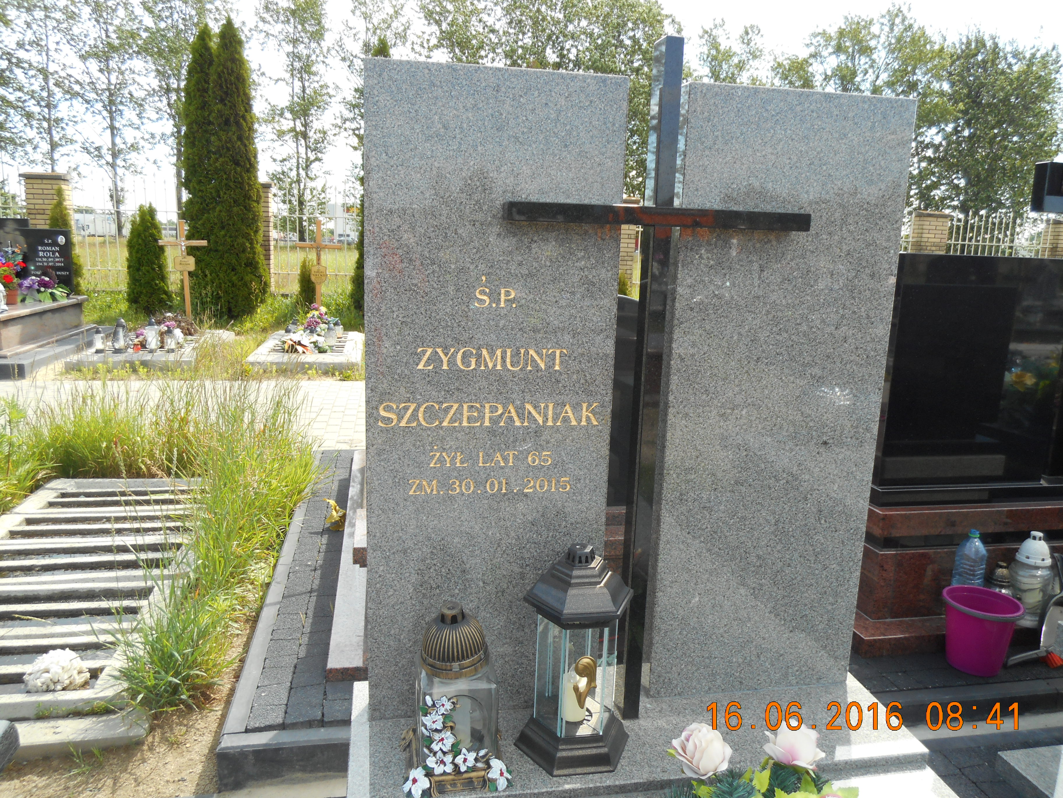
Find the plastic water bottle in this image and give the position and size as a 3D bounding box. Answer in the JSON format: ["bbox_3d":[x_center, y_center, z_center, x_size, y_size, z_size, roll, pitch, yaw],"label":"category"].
[{"bbox_3d":[1.405,0.566,2.470,0.092,0.320,0.092,-1,11,-11],"label":"plastic water bottle"}]

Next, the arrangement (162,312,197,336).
[{"bbox_3d":[-4.175,-0.905,9.155,0.420,0.270,0.340,0,11,-10],"label":"arrangement"}]

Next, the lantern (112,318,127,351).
[{"bbox_3d":[-4.119,-0.649,7.676,0.130,0.325,0.130,0,11,-10],"label":"lantern"}]

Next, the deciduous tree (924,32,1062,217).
[{"bbox_3d":[17.272,-9.529,29.196,4.700,8.600,4.700,-1,11,-11],"label":"deciduous tree"}]

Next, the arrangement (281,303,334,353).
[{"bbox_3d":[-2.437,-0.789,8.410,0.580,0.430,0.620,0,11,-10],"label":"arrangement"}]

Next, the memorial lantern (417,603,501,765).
[{"bbox_3d":[-0.143,0.532,1.426,0.154,0.321,0.149,0,11,-10],"label":"memorial lantern"}]

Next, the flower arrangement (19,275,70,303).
[{"bbox_3d":[-4.565,-1.061,7.177,0.420,0.250,0.300,-1,11,-11],"label":"flower arrangement"}]

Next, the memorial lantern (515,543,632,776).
[{"bbox_3d":[0.079,0.434,1.351,0.211,0.370,0.187,0,11,-9],"label":"memorial lantern"}]

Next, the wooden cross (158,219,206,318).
[{"bbox_3d":[-3.969,-1.470,8.790,0.510,1.180,0.060,-1,11,-11],"label":"wooden cross"}]

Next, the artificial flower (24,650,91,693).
[{"bbox_3d":[-1.490,0.860,2.407,0.175,0.130,0.165,0,11,-10],"label":"artificial flower"}]

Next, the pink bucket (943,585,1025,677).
[{"bbox_3d":[1.510,0.791,2.596,0.241,0.231,0.241,2,11,0],"label":"pink bucket"}]

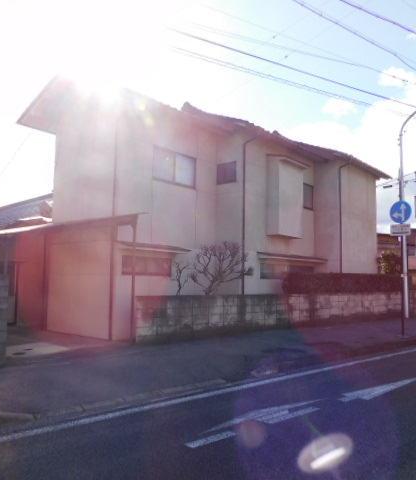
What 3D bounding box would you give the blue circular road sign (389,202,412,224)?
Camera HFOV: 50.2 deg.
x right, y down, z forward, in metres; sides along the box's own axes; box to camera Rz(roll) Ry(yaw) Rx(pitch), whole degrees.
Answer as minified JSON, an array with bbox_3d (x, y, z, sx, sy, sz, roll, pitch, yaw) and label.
[{"bbox_3d":[5.290,-0.758,12.150,0.050,0.600,0.600,4,-5,-39],"label":"blue circular road sign"}]

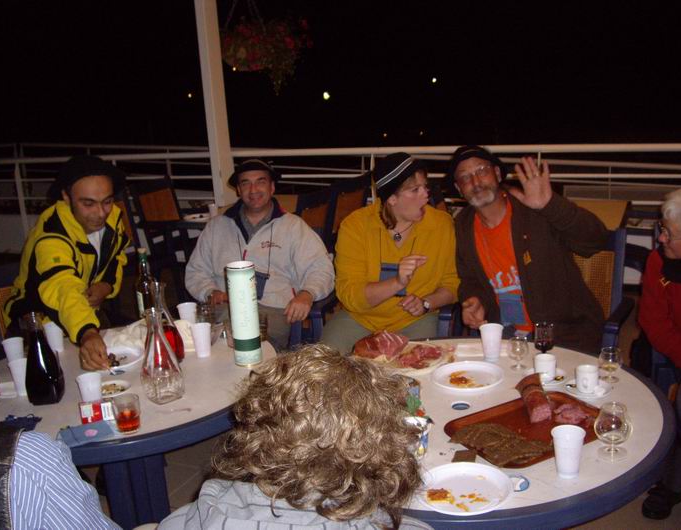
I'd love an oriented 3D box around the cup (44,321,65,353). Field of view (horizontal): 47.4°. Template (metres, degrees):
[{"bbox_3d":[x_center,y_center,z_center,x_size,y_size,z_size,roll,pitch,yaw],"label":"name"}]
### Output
[{"bbox_3d":[-0.979,0.248,2.653,0.069,0.095,0.069,-4,15,0],"label":"cup"}]

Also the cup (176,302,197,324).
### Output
[{"bbox_3d":[-0.548,0.198,2.813,0.073,0.100,0.073,-5,14,0],"label":"cup"}]

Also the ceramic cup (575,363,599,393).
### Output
[{"bbox_3d":[0.649,0.299,2.038,0.060,0.063,0.075,-2,14,8],"label":"ceramic cup"}]

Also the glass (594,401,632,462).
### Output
[{"bbox_3d":[0.610,0.374,1.740,0.081,0.110,0.081,-5,14,0],"label":"glass"}]

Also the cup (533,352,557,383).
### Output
[{"bbox_3d":[0.567,0.284,2.150,0.062,0.066,0.062,-5,14,1],"label":"cup"}]

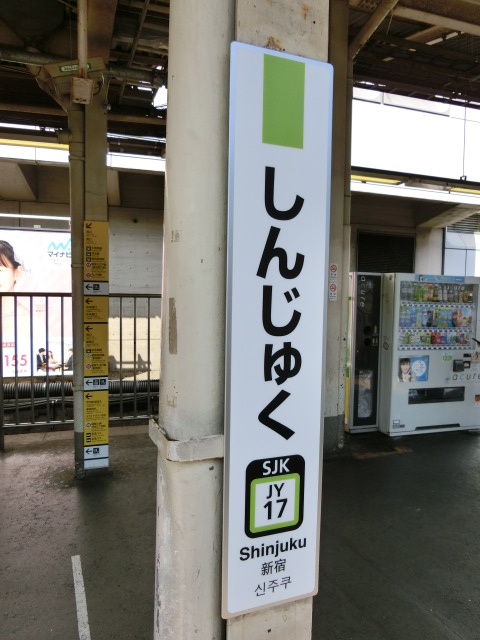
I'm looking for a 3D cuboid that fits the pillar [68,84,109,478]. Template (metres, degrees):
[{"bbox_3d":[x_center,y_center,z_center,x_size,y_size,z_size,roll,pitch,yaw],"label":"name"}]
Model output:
[{"bbox_3d":[-1.296,-0.303,3.992,0.320,3.270,0.260,0,3,-19],"label":"pillar"}]

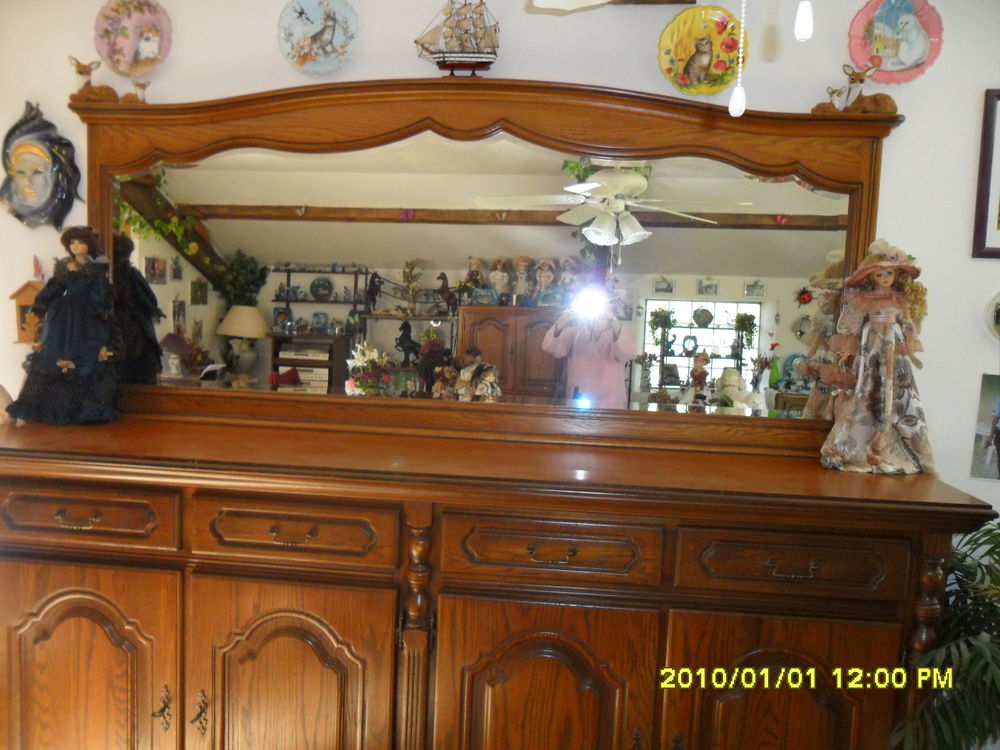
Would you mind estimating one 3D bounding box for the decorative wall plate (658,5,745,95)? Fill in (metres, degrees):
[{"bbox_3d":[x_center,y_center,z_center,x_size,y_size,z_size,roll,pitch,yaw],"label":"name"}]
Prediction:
[{"bbox_3d":[0.479,-0.770,1.845,0.206,0.209,0.025,3,5,6],"label":"decorative wall plate"}]

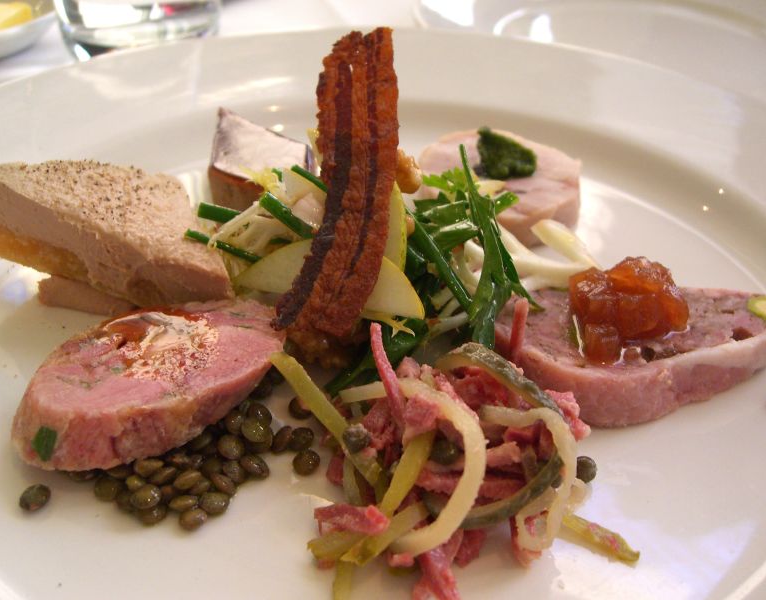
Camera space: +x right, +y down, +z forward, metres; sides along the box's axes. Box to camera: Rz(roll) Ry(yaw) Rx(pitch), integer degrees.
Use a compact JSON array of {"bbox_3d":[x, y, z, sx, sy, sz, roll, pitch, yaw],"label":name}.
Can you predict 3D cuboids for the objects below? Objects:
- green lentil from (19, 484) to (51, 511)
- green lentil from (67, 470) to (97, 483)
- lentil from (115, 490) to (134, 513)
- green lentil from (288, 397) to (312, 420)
[{"bbox_3d":[-0.068,0.039,0.171,0.006,0.004,0.006,-13,28,9],"label":"green lentil"},{"bbox_3d":[-0.060,0.035,0.176,0.006,0.004,0.006,1,41,0],"label":"green lentil"},{"bbox_3d":[-0.049,0.039,0.170,0.006,0.004,0.006,-19,44,13],"label":"lentil"},{"bbox_3d":[-0.018,0.023,0.187,0.006,0.003,0.006,1,37,-1],"label":"green lentil"}]

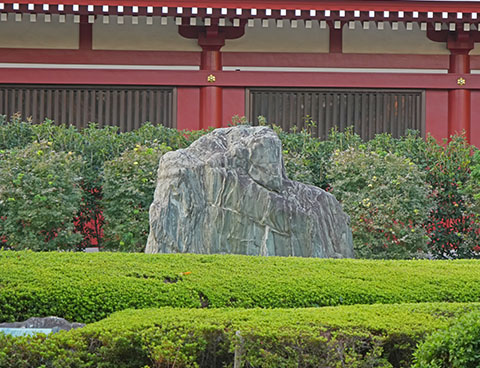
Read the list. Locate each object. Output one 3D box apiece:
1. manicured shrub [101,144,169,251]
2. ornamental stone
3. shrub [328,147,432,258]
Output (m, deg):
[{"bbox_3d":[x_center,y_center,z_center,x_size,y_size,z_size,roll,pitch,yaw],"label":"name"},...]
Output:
[{"bbox_3d":[-1.272,0.234,31.500,1.059,1.489,1.150,0,-1,3],"label":"manicured shrub"},{"bbox_3d":[0.127,0.163,29.500,2.515,1.716,1.400,0,-1,3],"label":"ornamental stone"},{"bbox_3d":[1.814,0.302,31.500,1.343,1.520,1.250,0,-1,3],"label":"shrub"}]

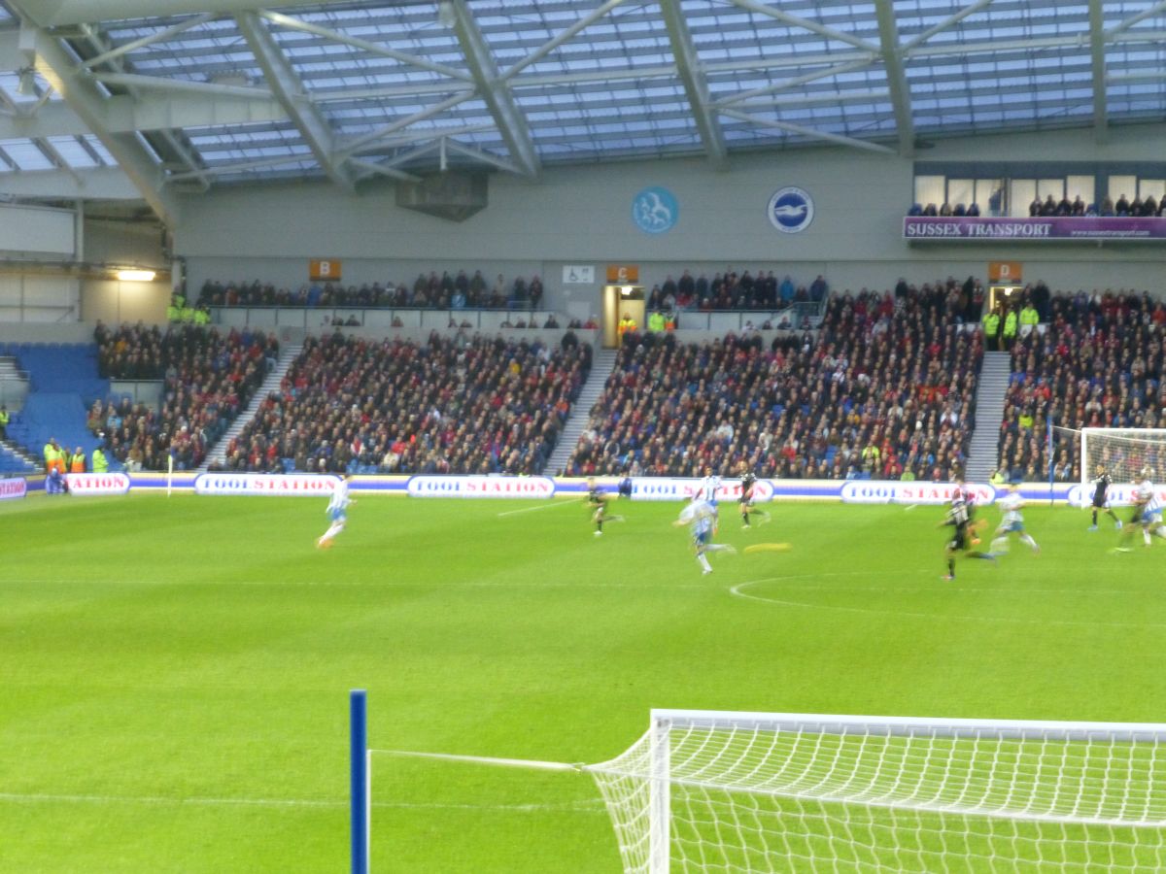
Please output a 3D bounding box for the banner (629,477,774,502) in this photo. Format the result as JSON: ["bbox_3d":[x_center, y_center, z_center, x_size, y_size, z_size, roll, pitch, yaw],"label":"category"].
[{"bbox_3d":[3.953,1.763,131.338,5.150,0.800,0.150,1,1,9],"label":"banner"}]

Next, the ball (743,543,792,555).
[{"bbox_3d":[4.217,2.548,88.715,0.220,0.220,0.220,1,1,9],"label":"ball"}]

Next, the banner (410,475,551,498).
[{"bbox_3d":[-3.489,1.678,132.464,5.200,0.800,0.150,1,1,9],"label":"banner"}]

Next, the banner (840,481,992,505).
[{"bbox_3d":[11.238,1.878,130.237,5.200,0.800,0.150,1,1,9],"label":"banner"}]

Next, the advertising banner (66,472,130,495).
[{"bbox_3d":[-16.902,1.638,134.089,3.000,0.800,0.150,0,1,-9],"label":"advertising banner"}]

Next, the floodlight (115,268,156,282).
[{"bbox_3d":[-17.826,-6.445,154.319,1.500,0.480,0.350,1,1,9],"label":"floodlight"}]

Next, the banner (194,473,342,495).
[{"bbox_3d":[-10.822,1.632,133.573,5.200,0.800,0.150,1,1,9],"label":"banner"}]

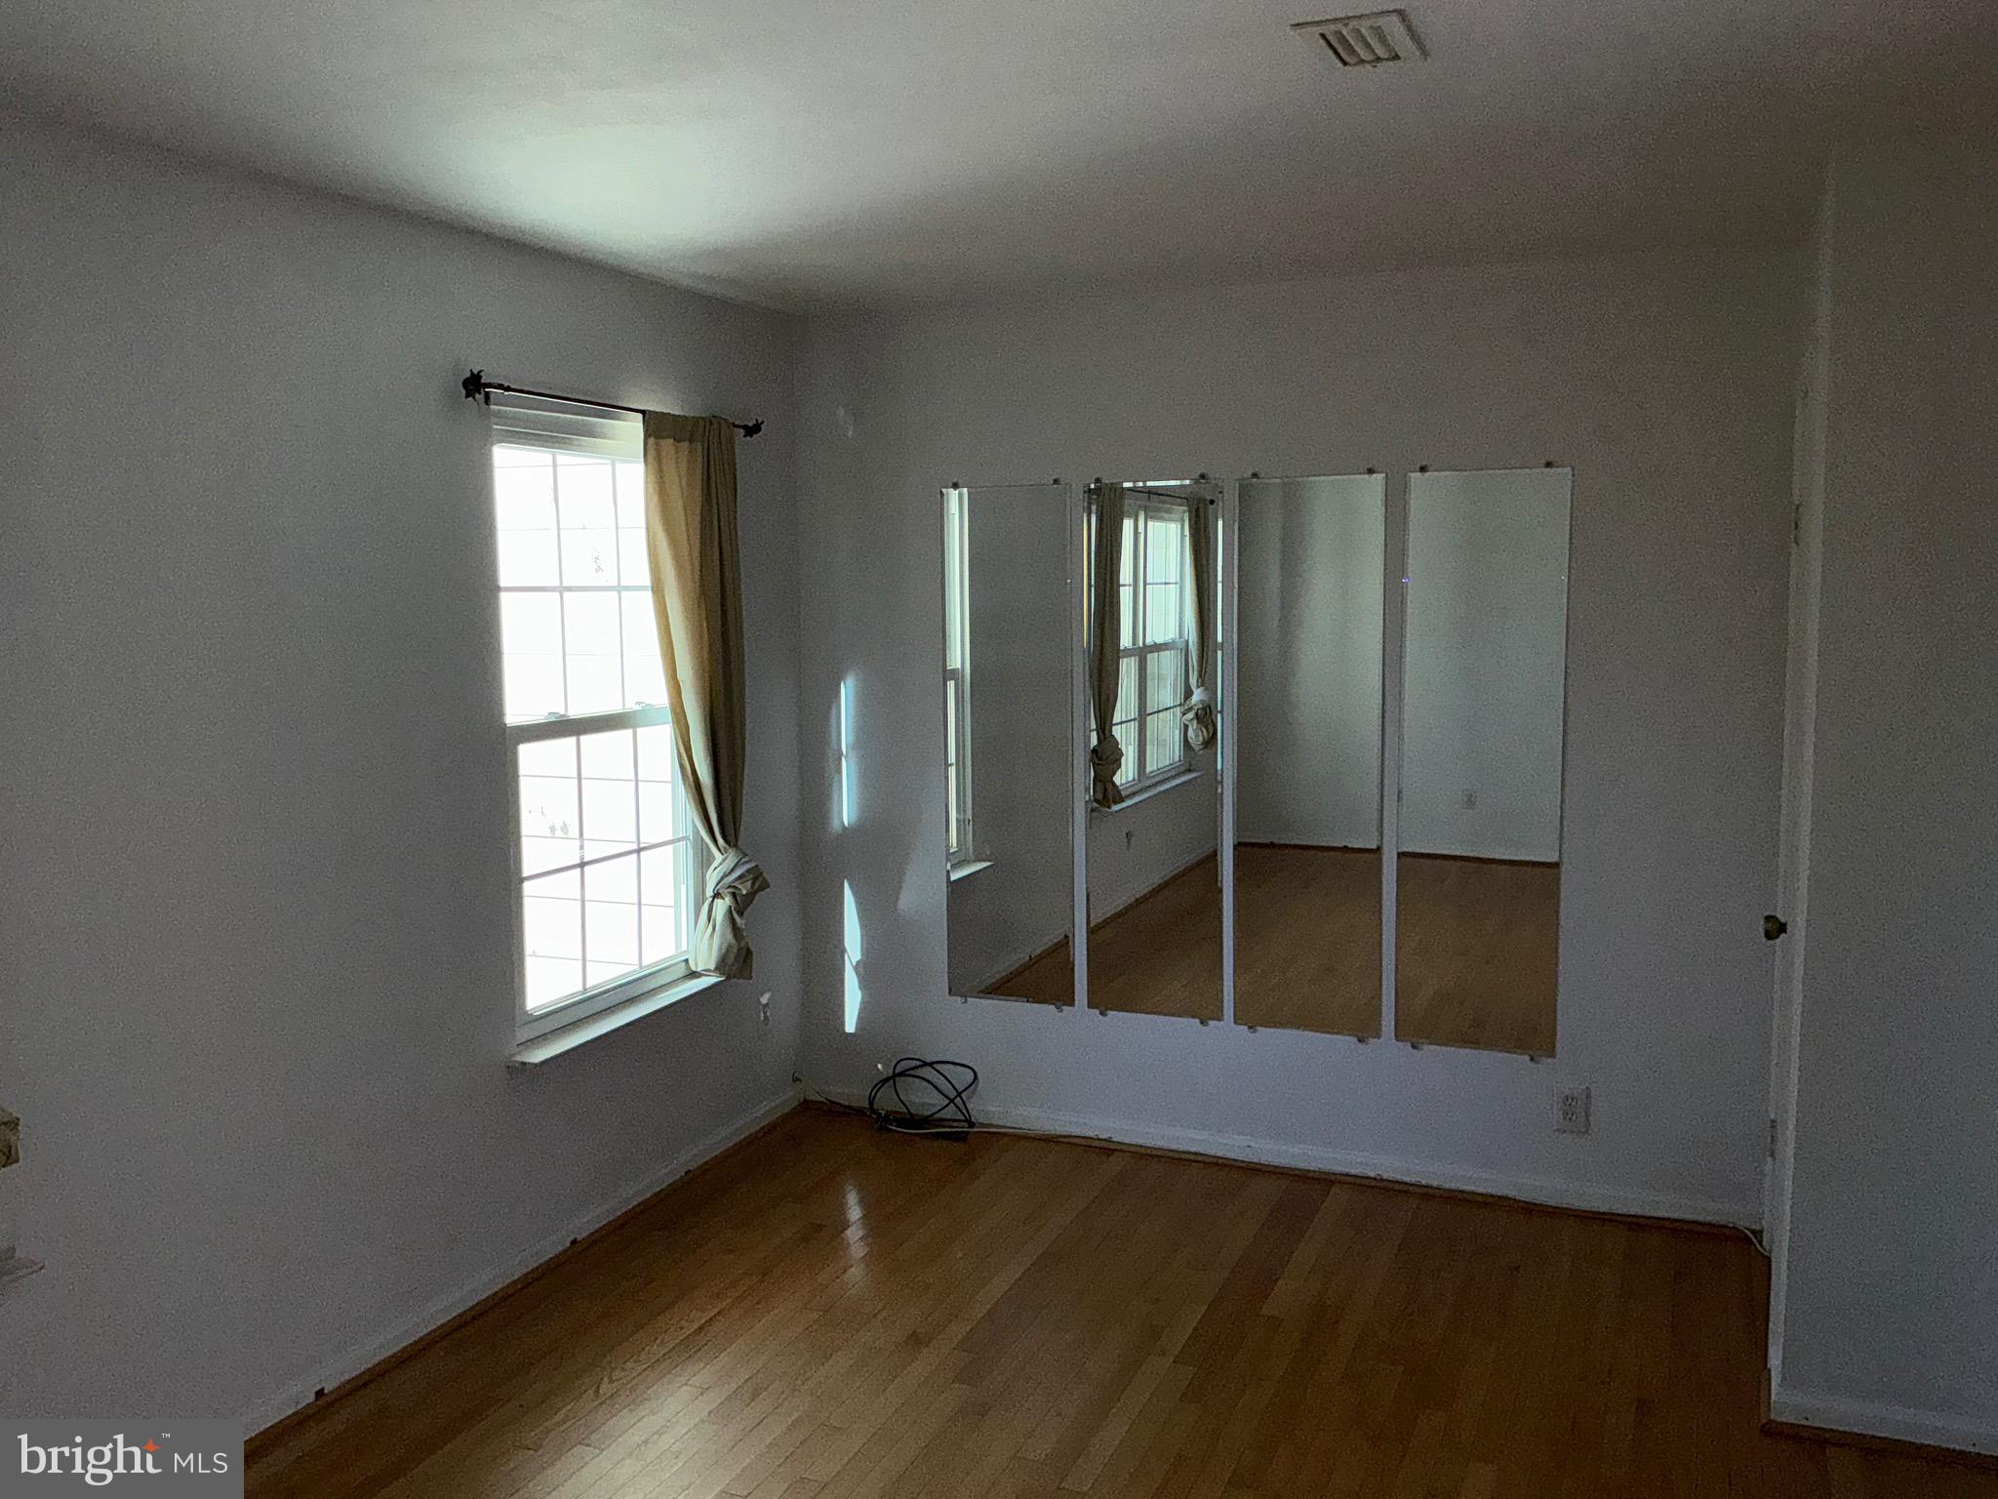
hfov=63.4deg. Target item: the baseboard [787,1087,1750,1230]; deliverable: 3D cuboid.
[{"bbox_3d":[0.648,1.135,4.585,2.740,0.088,0.018,2,7,24],"label":"baseboard"}]

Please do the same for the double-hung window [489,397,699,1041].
[{"bbox_3d":[-1.014,-0.100,4.217,0.100,1.530,0.910,2,7,24],"label":"double-hung window"}]

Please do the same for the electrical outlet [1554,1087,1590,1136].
[{"bbox_3d":[1.486,0.940,4.191,0.077,0.119,0.010,2,7,24],"label":"electrical outlet"}]

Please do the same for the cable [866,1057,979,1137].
[{"bbox_3d":[-0.232,1.061,4.901,0.360,0.200,0.150,2,7,24],"label":"cable"}]

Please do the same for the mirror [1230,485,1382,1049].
[{"bbox_3d":[0.837,0.028,4.372,0.404,1.514,0.016,2,7,24],"label":"mirror"}]

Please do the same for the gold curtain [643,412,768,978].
[{"bbox_3d":[-0.794,-0.106,4.426,0.130,1.560,0.450,2,7,24],"label":"gold curtain"}]

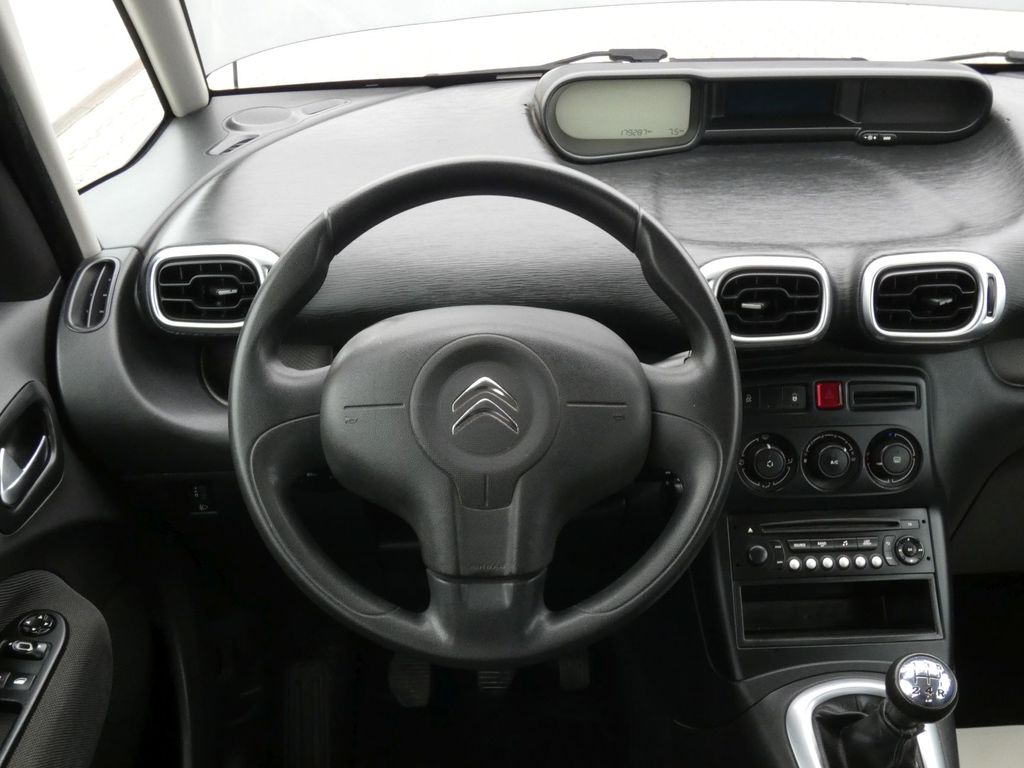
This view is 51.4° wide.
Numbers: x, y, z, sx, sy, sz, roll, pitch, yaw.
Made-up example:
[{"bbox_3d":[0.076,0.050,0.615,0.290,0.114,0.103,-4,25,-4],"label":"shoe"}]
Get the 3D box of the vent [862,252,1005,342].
[{"bbox_3d":[0.403,-0.084,1.020,0.126,0.082,0.045,-4,8,-8],"label":"vent"}]

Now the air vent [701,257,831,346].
[{"bbox_3d":[0.234,-0.079,1.010,0.126,0.082,0.045,1,8,1],"label":"air vent"}]

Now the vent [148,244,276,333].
[{"bbox_3d":[-0.278,-0.092,1.015,0.126,0.082,0.045,-2,8,-5],"label":"vent"}]

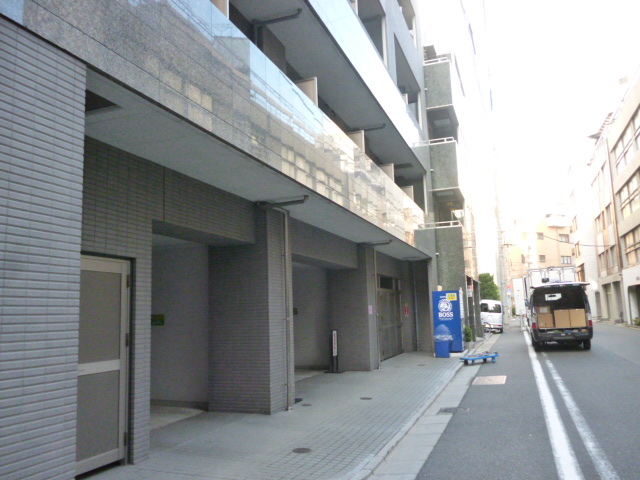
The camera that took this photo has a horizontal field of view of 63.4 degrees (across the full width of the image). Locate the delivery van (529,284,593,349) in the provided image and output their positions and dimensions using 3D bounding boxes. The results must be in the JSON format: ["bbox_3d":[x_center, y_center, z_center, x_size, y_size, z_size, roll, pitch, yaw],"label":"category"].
[{"bbox_3d":[8.305,2.776,18.201,1.700,2.000,4.500,-5,-8,20],"label":"delivery van"}]

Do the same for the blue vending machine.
[{"bbox_3d":[4.088,2.540,16.245,0.790,1.830,1.100,-5,-8,20],"label":"blue vending machine"}]

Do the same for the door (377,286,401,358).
[{"bbox_3d":[2.367,2.757,17.070,0.120,2.130,3.100,-5,-8,20],"label":"door"}]

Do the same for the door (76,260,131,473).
[{"bbox_3d":[-2.152,1.189,4.984,0.090,2.060,0.850,-5,-8,20],"label":"door"}]

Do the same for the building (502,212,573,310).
[{"bbox_3d":[27.900,3.000,66.000,7.500,12.800,7.000,1,-8,-18],"label":"building"}]

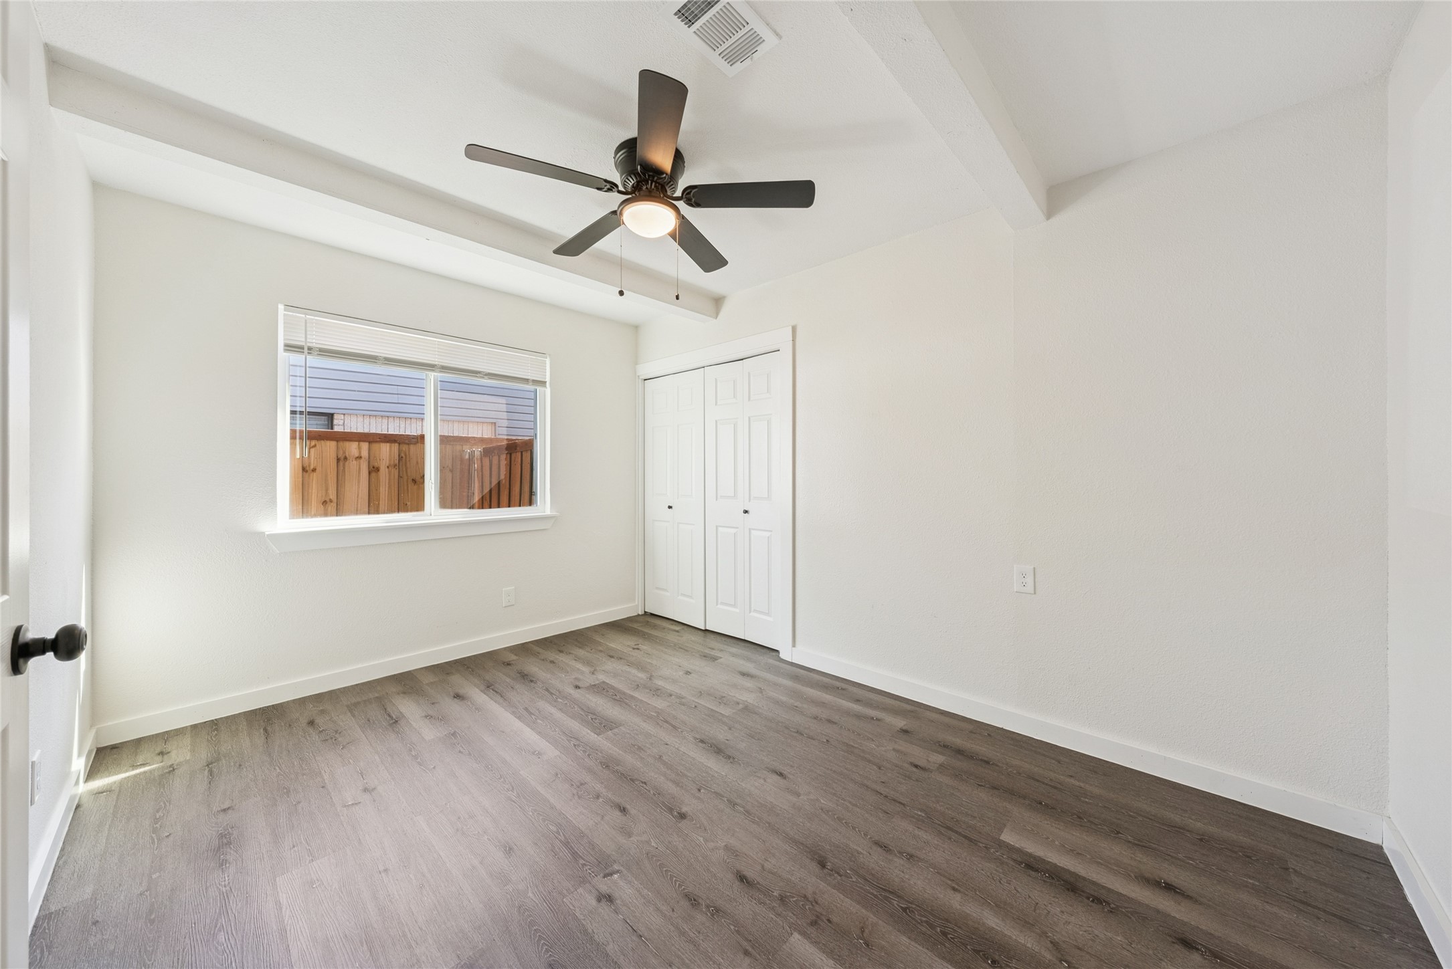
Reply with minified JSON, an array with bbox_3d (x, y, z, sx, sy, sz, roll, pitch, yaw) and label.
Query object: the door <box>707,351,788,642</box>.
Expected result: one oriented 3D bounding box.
[{"bbox_3d":[0.118,0.116,3.453,0.718,2.002,0.040,0,1,43],"label":"door"}]

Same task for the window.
[{"bbox_3d":[-1.866,-0.365,3.115,0.100,1.193,1.498,0,1,44],"label":"window"}]

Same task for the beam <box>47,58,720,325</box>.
[{"bbox_3d":[-1.135,-1.278,2.581,2.890,0.155,0.118,-1,1,-45],"label":"beam"}]

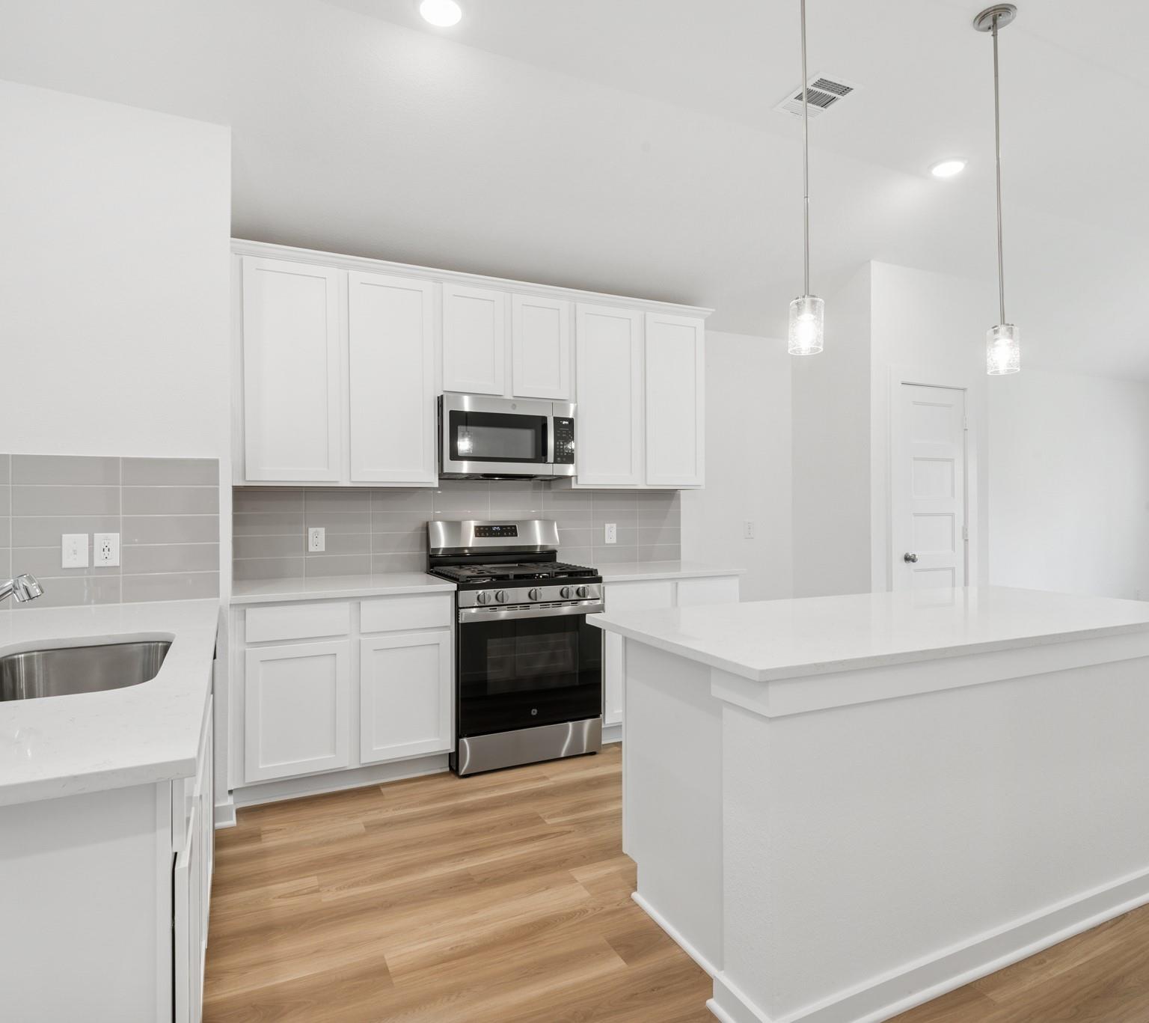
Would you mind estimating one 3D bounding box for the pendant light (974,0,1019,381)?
[{"bbox_3d":[1.539,-1.159,2.475,0.136,1.302,0.136,0,0,-26],"label":"pendant light"}]

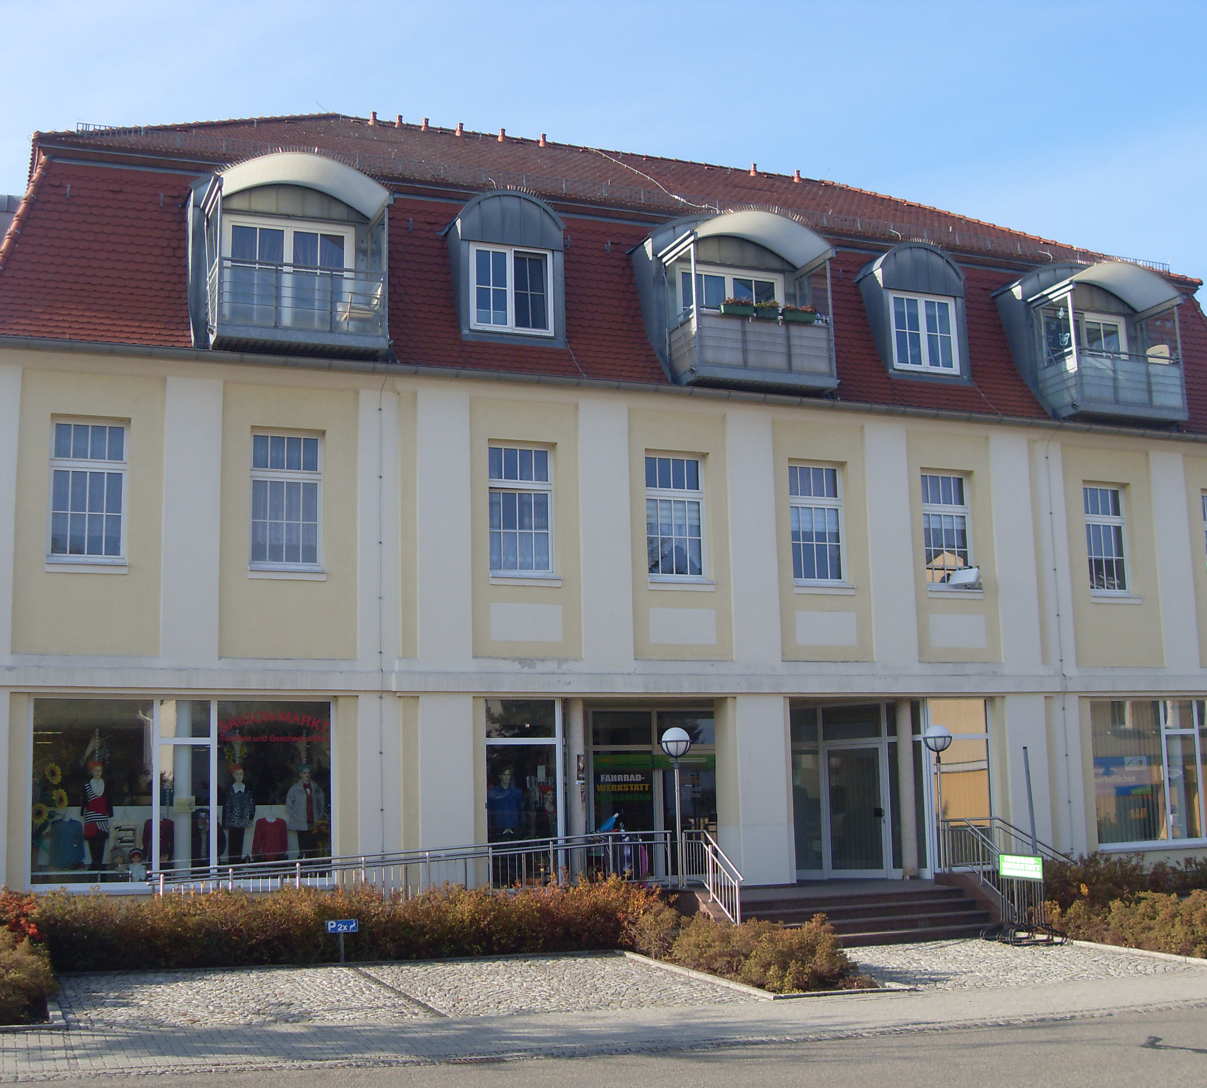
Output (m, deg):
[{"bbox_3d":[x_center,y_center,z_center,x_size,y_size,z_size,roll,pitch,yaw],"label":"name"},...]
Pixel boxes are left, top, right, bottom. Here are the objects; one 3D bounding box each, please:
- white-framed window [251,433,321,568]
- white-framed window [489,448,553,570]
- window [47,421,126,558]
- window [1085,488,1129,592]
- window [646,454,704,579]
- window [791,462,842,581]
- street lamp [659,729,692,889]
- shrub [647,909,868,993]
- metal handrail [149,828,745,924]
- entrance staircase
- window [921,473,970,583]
[{"bbox_3d":[-4.578,-0.616,22.343,1.054,1.970,0.120,2,-10,-22],"label":"white-framed window"},{"bbox_3d":[-1.262,-0.528,23.494,1.054,1.968,0.120,2,-10,-22],"label":"white-framed window"},{"bbox_3d":[-7.086,-0.745,21.336,1.054,1.945,0.120,2,-10,-22],"label":"window"},{"bbox_3d":[8.960,-0.095,27.810,1.054,1.916,0.120,2,-10,-22],"label":"window"},{"bbox_3d":[1.209,-0.476,26.282,1.110,2.120,0.160,2,-10,-21],"label":"window"},{"bbox_3d":[3.464,-0.357,25.404,1.054,1.959,0.120,2,-10,-22],"label":"window"},{"bbox_3d":[1.063,3.719,21.955,0.460,2.236,0.460,-1,-9,0],"label":"street lamp"},{"bbox_3d":[1.872,4.682,18.106,1.650,0.740,2.850,2,-10,-21],"label":"shrub"},{"bbox_3d":[-1.909,4.460,19.983,7.700,1.300,2.200,2,-10,-21],"label":"metal handrail"},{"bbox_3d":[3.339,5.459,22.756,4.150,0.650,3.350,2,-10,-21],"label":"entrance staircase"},{"bbox_3d":[6.249,-0.269,28.266,1.100,2.110,0.160,2,-10,-21],"label":"window"}]

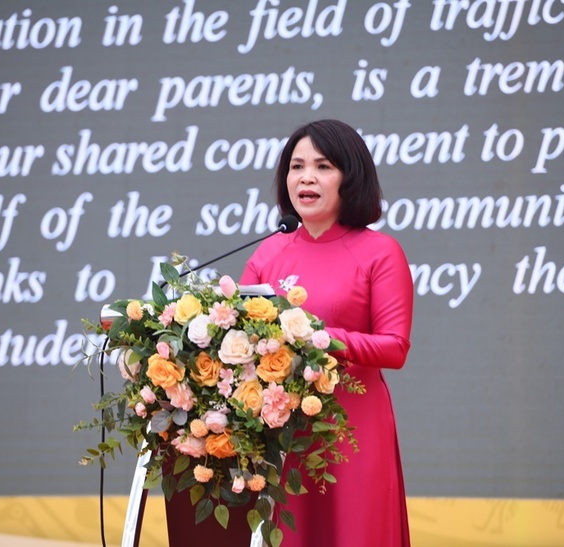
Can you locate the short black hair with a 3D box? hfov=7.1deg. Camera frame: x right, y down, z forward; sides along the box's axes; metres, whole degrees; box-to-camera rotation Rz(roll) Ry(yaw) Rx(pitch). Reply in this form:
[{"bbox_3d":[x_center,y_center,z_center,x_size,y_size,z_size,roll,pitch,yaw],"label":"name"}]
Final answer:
[{"bbox_3d":[0.103,-0.224,10.100,0.225,0.240,0.225,-1,-3,25],"label":"short black hair"}]

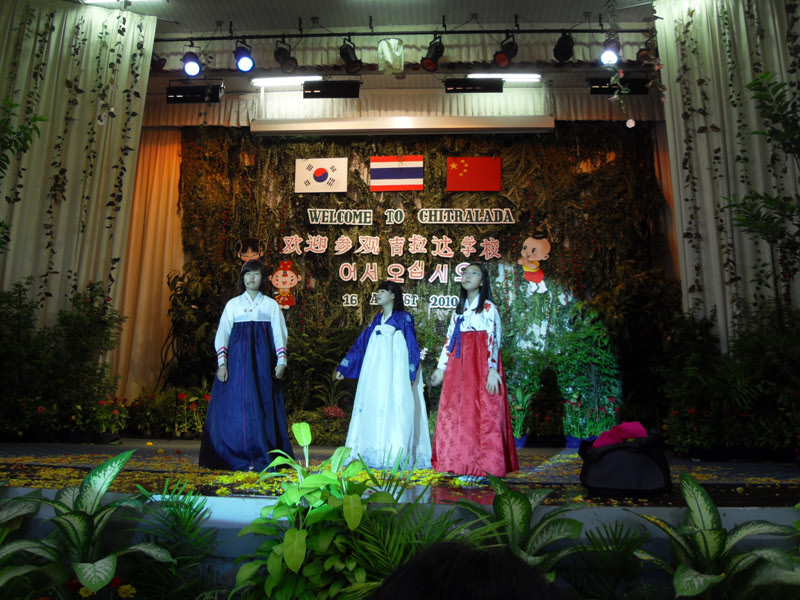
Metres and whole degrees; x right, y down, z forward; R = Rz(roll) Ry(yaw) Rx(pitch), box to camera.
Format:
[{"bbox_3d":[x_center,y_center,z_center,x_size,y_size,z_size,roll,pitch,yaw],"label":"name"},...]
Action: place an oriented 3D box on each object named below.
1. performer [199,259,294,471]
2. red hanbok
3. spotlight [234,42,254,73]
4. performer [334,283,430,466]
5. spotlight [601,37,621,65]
[{"bbox_3d":[-1.205,0.471,5.048,0.720,1.620,0.620,2,-9,-8],"label":"performer"},{"bbox_3d":[0.556,0.612,4.782,0.620,1.293,0.580,-4,-10,24],"label":"red hanbok"},{"bbox_3d":[-2.163,-3.373,9.000,0.250,0.340,0.330,5,-55,-26],"label":"spotlight"},{"bbox_3d":[-0.112,0.632,5.350,0.720,1.550,0.620,-5,-12,28],"label":"performer"},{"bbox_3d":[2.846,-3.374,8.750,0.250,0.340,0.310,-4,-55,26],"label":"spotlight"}]

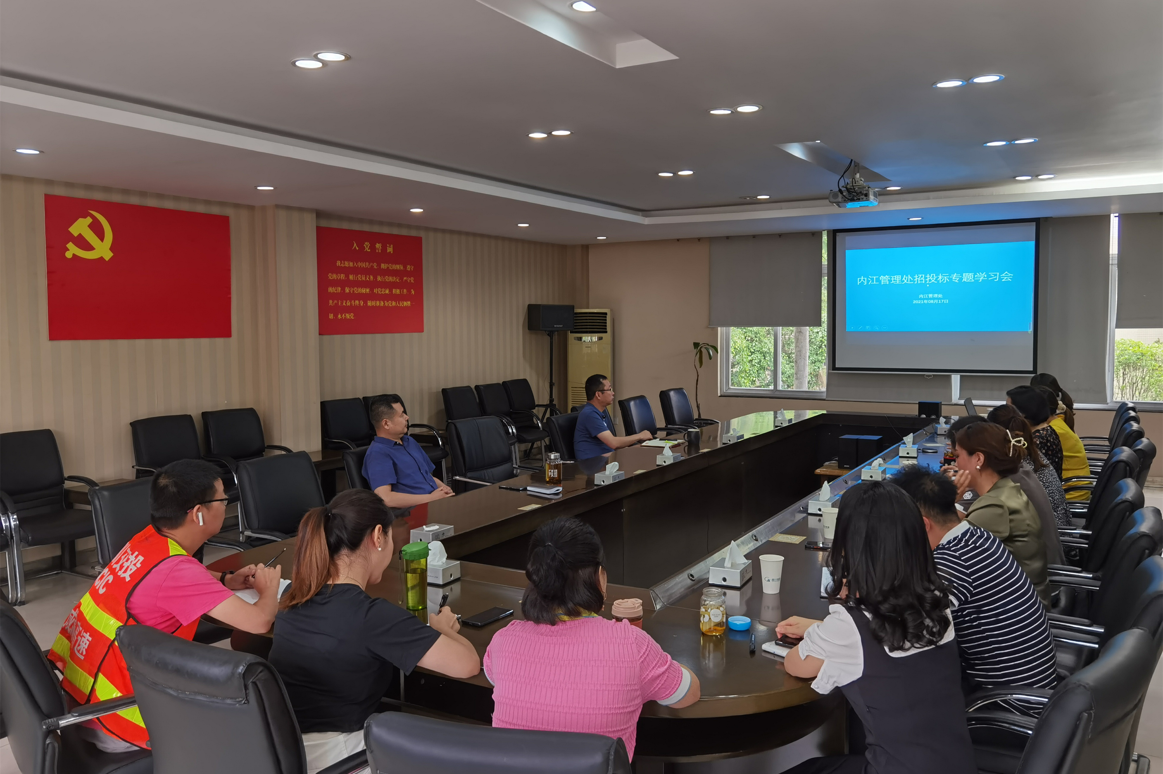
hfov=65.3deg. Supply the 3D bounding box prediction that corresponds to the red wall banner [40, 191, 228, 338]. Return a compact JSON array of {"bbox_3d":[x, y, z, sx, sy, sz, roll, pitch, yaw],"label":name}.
[{"bbox_3d":[-3.156,-0.834,6.614,0.030,0.965,1.440,2,5,31],"label":"red wall banner"}]

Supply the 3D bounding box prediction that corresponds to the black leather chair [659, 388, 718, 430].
[{"bbox_3d":[1.080,0.518,8.564,0.610,0.970,0.570,2,5,36],"label":"black leather chair"}]

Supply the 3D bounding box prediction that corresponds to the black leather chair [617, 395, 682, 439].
[{"bbox_3d":[0.612,0.590,7.665,0.600,0.976,0.580,2,5,31],"label":"black leather chair"}]

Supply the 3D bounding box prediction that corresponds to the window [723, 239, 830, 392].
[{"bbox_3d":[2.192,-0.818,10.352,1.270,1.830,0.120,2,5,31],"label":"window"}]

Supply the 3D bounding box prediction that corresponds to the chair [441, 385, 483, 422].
[{"bbox_3d":[-1.146,0.500,9.266,0.620,0.970,0.580,2,5,31],"label":"chair"}]

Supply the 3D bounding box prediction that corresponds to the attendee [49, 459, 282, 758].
[{"bbox_3d":[-1.179,0.836,2.707,0.760,1.245,0.560,-4,6,-42],"label":"attendee"}]

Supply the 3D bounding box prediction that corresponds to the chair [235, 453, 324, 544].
[{"bbox_3d":[-1.310,0.853,4.466,0.620,0.970,0.580,2,5,31],"label":"chair"}]

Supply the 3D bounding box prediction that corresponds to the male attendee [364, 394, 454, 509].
[{"bbox_3d":[-0.839,0.677,4.896,0.880,1.250,0.550,2,5,26],"label":"male attendee"}]

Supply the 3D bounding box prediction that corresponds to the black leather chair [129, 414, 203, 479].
[{"bbox_3d":[-2.854,0.724,6.405,0.620,0.970,0.580,3,5,37],"label":"black leather chair"}]

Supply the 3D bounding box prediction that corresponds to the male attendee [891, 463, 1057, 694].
[{"bbox_3d":[1.101,0.836,2.980,0.520,1.180,0.800,-4,5,-39],"label":"male attendee"}]

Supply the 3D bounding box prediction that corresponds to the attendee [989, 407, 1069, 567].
[{"bbox_3d":[2.078,0.692,4.557,0.480,1.220,0.760,-4,6,-41],"label":"attendee"}]

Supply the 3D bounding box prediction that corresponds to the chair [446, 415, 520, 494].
[{"bbox_3d":[-0.531,0.713,6.109,0.610,0.970,0.570,2,5,35],"label":"chair"}]

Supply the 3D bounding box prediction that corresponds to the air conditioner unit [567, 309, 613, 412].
[{"bbox_3d":[0.105,-0.090,11.452,0.545,1.784,0.360,0,4,4],"label":"air conditioner unit"}]

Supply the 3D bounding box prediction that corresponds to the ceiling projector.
[{"bbox_3d":[2.112,-1.549,7.045,0.310,0.300,0.280,2,5,31],"label":"ceiling projector"}]

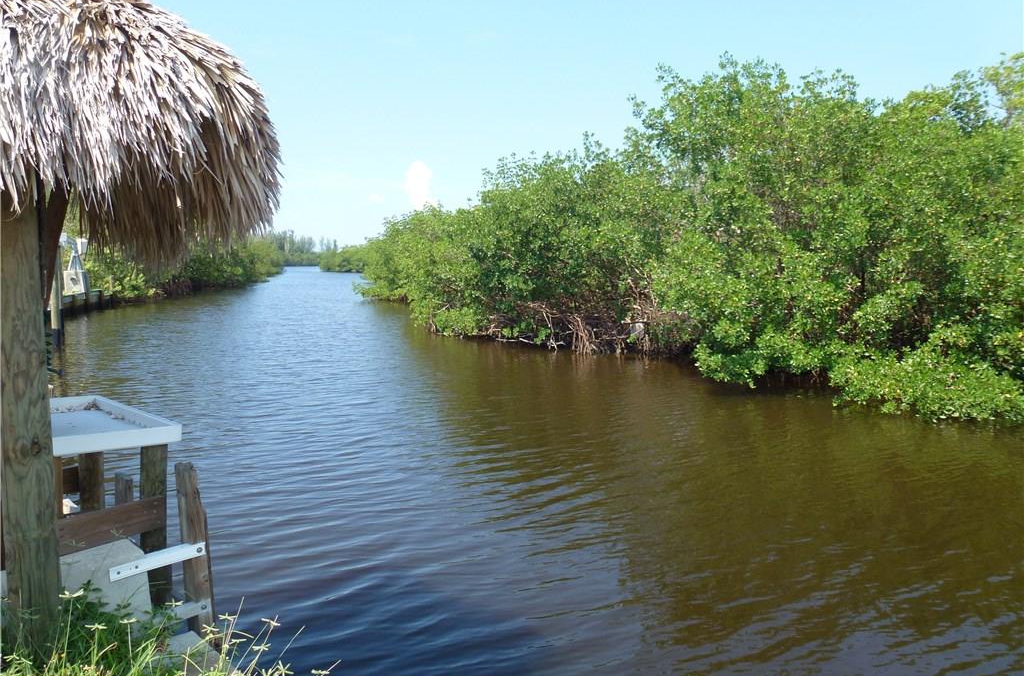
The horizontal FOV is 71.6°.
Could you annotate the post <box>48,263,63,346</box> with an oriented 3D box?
[{"bbox_3d":[-12.803,-1.013,19.864,0.260,2.520,0.260,0,6,0],"label":"post"}]

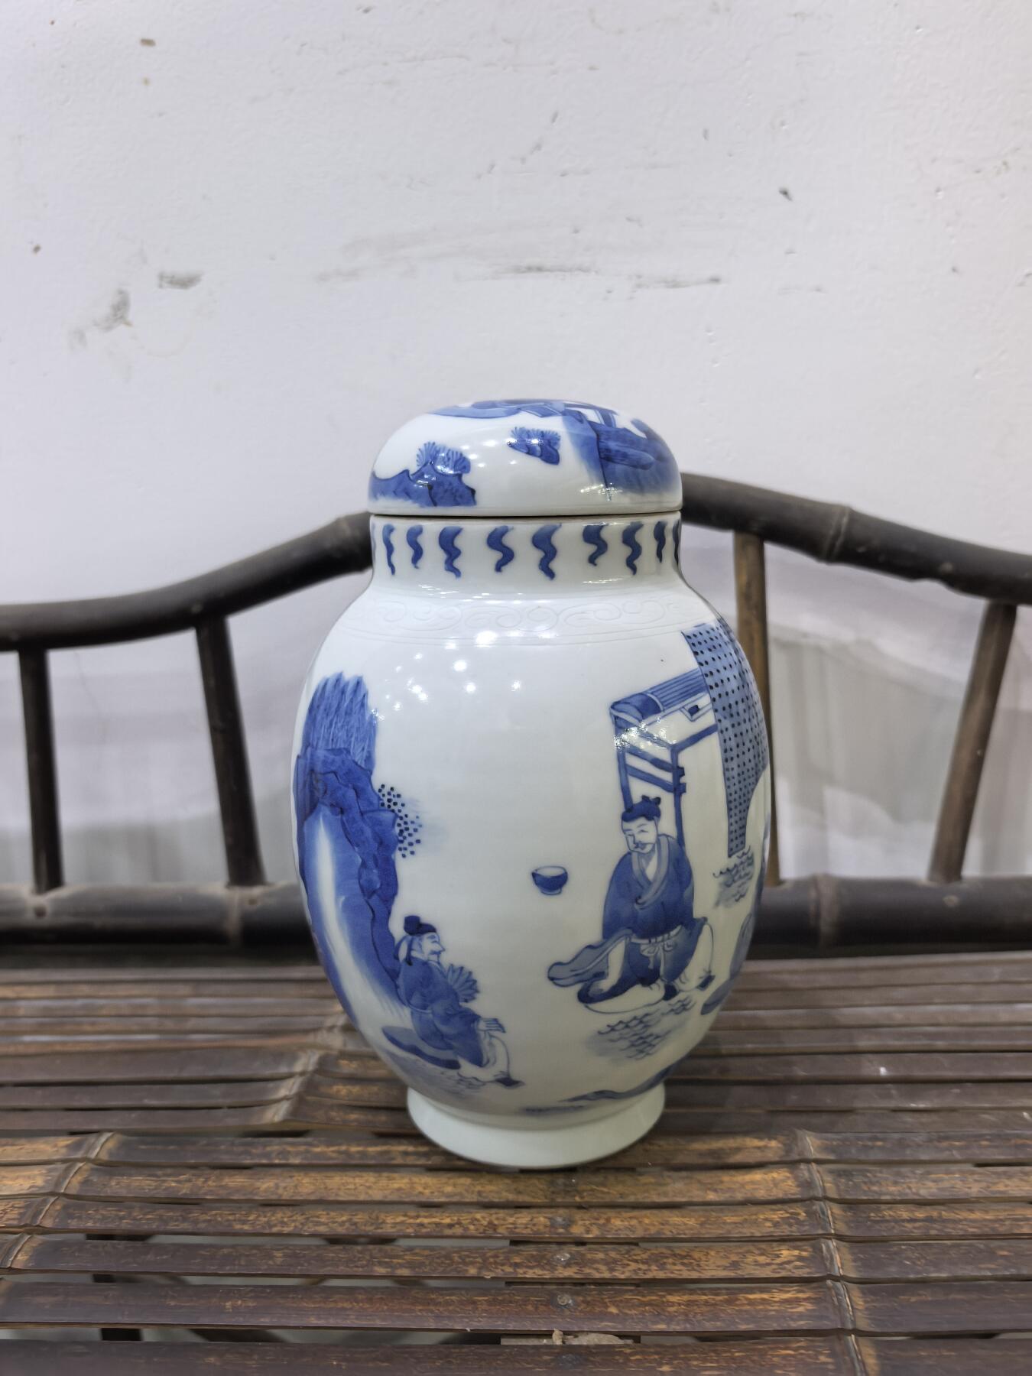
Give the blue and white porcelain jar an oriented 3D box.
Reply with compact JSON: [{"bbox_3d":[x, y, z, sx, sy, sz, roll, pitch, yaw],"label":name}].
[{"bbox_3d":[0.006,0.034,0.451,0.197,0.298,0.197,-1,10,0],"label":"blue and white porcelain jar"}]

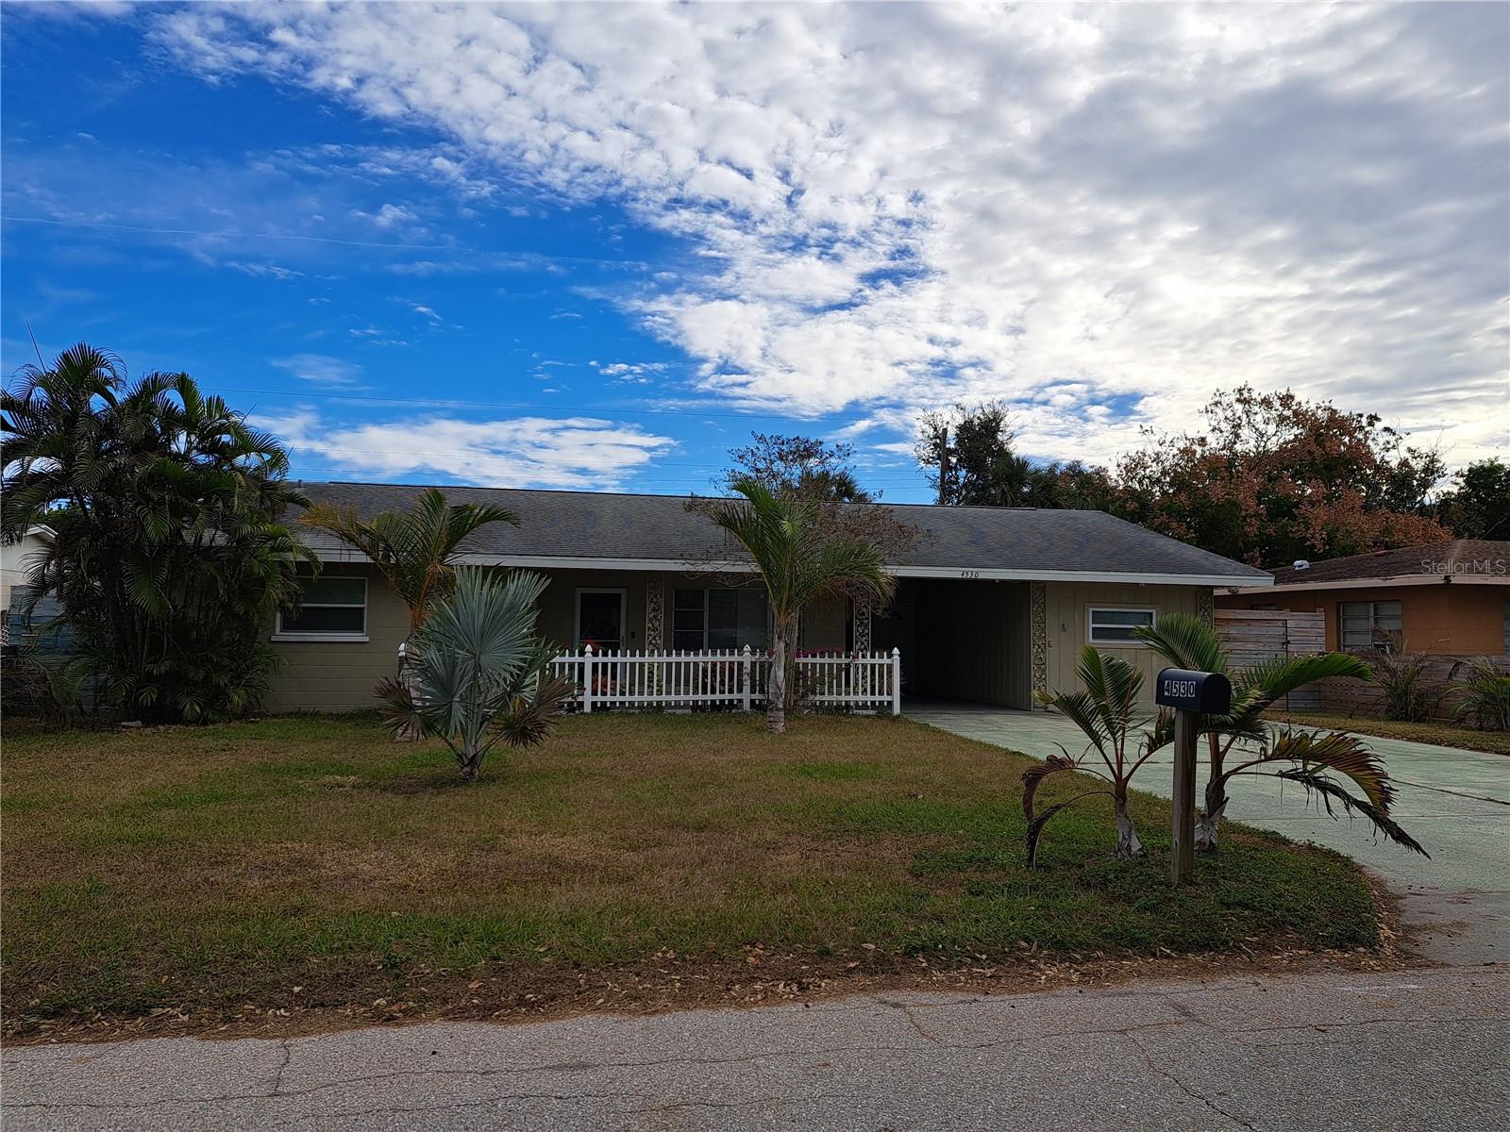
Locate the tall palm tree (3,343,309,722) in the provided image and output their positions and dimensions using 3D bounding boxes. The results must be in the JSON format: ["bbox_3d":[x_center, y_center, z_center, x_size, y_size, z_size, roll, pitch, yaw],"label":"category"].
[{"bbox_3d":[-8.636,-0.500,14.838,4.000,5.320,3.700,2,-4,-11],"label":"tall palm tree"}]

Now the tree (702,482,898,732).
[{"bbox_3d":[0.583,0.546,14.344,2.500,3.460,2.400,2,-4,-11],"label":"tree"}]

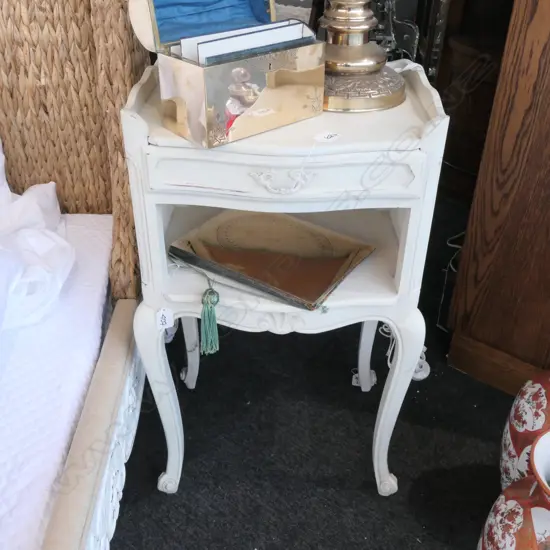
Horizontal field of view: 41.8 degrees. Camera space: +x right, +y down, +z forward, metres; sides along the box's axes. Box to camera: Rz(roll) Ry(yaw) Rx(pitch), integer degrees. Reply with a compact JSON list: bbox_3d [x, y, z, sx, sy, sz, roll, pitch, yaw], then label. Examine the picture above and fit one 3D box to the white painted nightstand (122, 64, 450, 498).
[{"bbox_3d":[0.011,0.015,1.233,0.445,0.705,0.310,1,32,0],"label":"white painted nightstand"}]

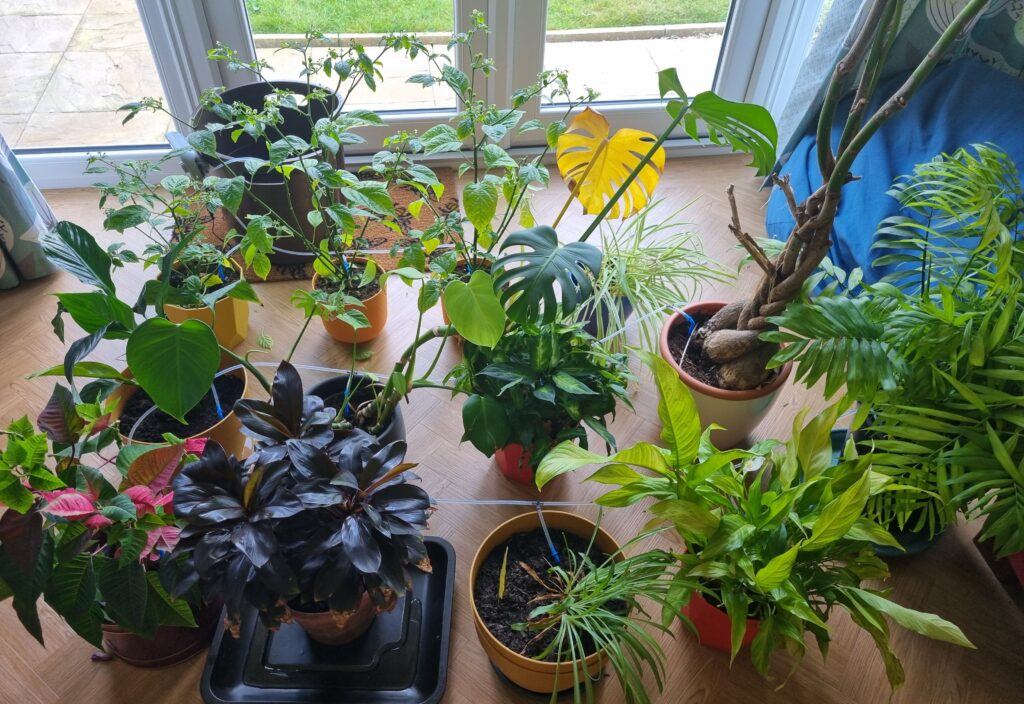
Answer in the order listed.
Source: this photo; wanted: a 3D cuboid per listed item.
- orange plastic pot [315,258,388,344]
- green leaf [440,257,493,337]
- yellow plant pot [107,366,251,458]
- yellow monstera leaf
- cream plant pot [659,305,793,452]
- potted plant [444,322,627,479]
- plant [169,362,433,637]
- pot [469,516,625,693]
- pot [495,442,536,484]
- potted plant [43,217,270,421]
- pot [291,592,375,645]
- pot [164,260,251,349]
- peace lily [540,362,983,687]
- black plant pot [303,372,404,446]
[{"bbox_3d":[-0.365,-0.115,1.778,0.163,0.145,0.163,-5,47,-7],"label":"orange plastic pot"},{"bbox_3d":[-0.064,-0.074,1.306,0.100,0.140,0.035,-10,15,0],"label":"green leaf"},{"bbox_3d":[-0.619,0.140,1.488,0.245,0.200,0.245,-5,47,-7],"label":"yellow plant pot"},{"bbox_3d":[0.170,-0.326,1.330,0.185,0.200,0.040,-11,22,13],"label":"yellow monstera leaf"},{"bbox_3d":[0.402,0.063,1.542,0.250,0.202,0.250,3,47,0],"label":"cream plant pot"},{"bbox_3d":[0.050,0.097,1.417,0.310,0.310,0.300,3,47,0],"label":"potted plant"},{"bbox_3d":[-0.316,0.263,1.194,0.385,0.460,0.340,-5,47,-7],"label":"plant"},{"bbox_3d":[0.058,0.421,1.252,0.248,0.195,0.248,1,47,-1],"label":"pot"},{"bbox_3d":[0.042,0.164,1.474,0.155,0.137,0.155,1,47,-1],"label":"pot"},{"bbox_3d":[-0.627,0.021,1.402,0.440,0.430,0.400,3,47,0],"label":"potted plant"},{"bbox_3d":[-0.299,0.375,1.231,0.150,0.135,0.150,1,47,-1],"label":"pot"},{"bbox_3d":[-0.688,-0.103,1.744,0.188,0.158,0.188,-5,47,-7],"label":"pot"},{"bbox_3d":[0.367,0.289,1.201,0.600,0.470,0.460,-5,47,-7],"label":"peace lily"},{"bbox_3d":[-0.292,0.157,1.453,0.180,0.152,0.180,1,47,-1],"label":"black plant pot"}]

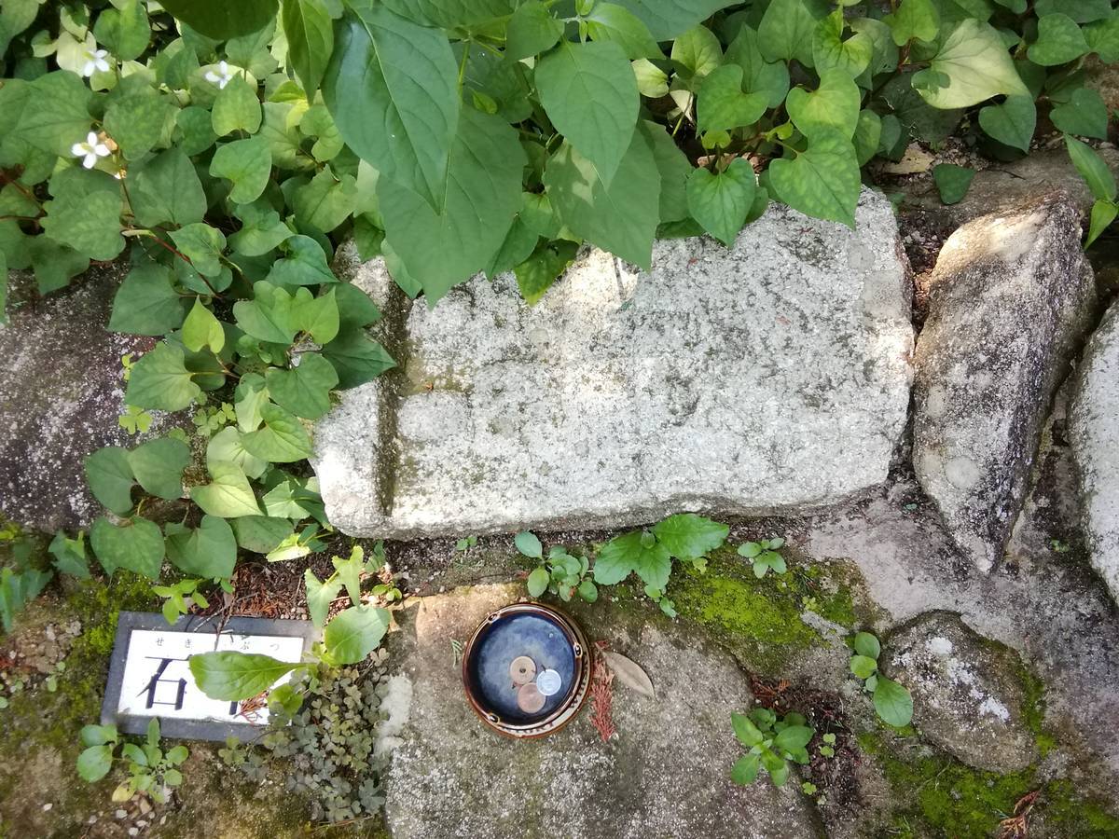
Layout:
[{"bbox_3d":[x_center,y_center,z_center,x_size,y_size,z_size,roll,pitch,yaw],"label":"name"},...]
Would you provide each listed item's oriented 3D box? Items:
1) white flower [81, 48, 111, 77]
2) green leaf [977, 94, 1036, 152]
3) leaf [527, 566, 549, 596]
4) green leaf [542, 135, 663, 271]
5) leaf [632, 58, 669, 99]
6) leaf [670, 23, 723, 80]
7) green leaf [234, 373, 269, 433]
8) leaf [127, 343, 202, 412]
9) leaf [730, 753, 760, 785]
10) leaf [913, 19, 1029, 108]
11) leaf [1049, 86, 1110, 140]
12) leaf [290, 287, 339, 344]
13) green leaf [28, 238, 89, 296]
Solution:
[{"bbox_3d":[-0.411,-0.317,0.745,0.029,0.016,0.029,11,81,-1],"label":"white flower"},{"bbox_3d":[0.382,-0.253,0.715,0.048,0.012,0.057,-30,86,1],"label":"green leaf"},{"bbox_3d":[-0.019,0.138,0.715,0.018,0.007,0.026,7,79,4],"label":"leaf"},{"bbox_3d":[0.035,-0.178,0.685,0.082,0.022,0.123,-28,87,-1],"label":"green leaf"},{"bbox_3d":[0.084,-0.325,0.800,0.045,0.012,0.036,7,95,4],"label":"leaf"},{"bbox_3d":[0.130,-0.353,0.800,0.050,0.014,0.054,0,95,6],"label":"leaf"},{"bbox_3d":[-0.266,-0.014,0.730,0.032,0.011,0.053,-8,80,-6],"label":"green leaf"},{"bbox_3d":[-0.351,-0.032,0.733,0.061,0.016,0.063,-28,90,-17],"label":"leaf"},{"bbox_3d":[0.142,0.271,0.650,0.017,0.007,0.028,36,83,9],"label":"leaf"},{"bbox_3d":[0.344,-0.285,0.688,0.089,0.018,0.075,29,97,15],"label":"leaf"},{"bbox_3d":[0.461,-0.265,0.733,0.051,0.010,0.041,41,100,17],"label":"leaf"},{"bbox_3d":[-0.204,-0.087,0.705,0.046,0.016,0.047,30,91,13],"label":"leaf"},{"bbox_3d":[-0.473,-0.150,0.800,0.056,0.014,0.067,30,88,1],"label":"green leaf"}]

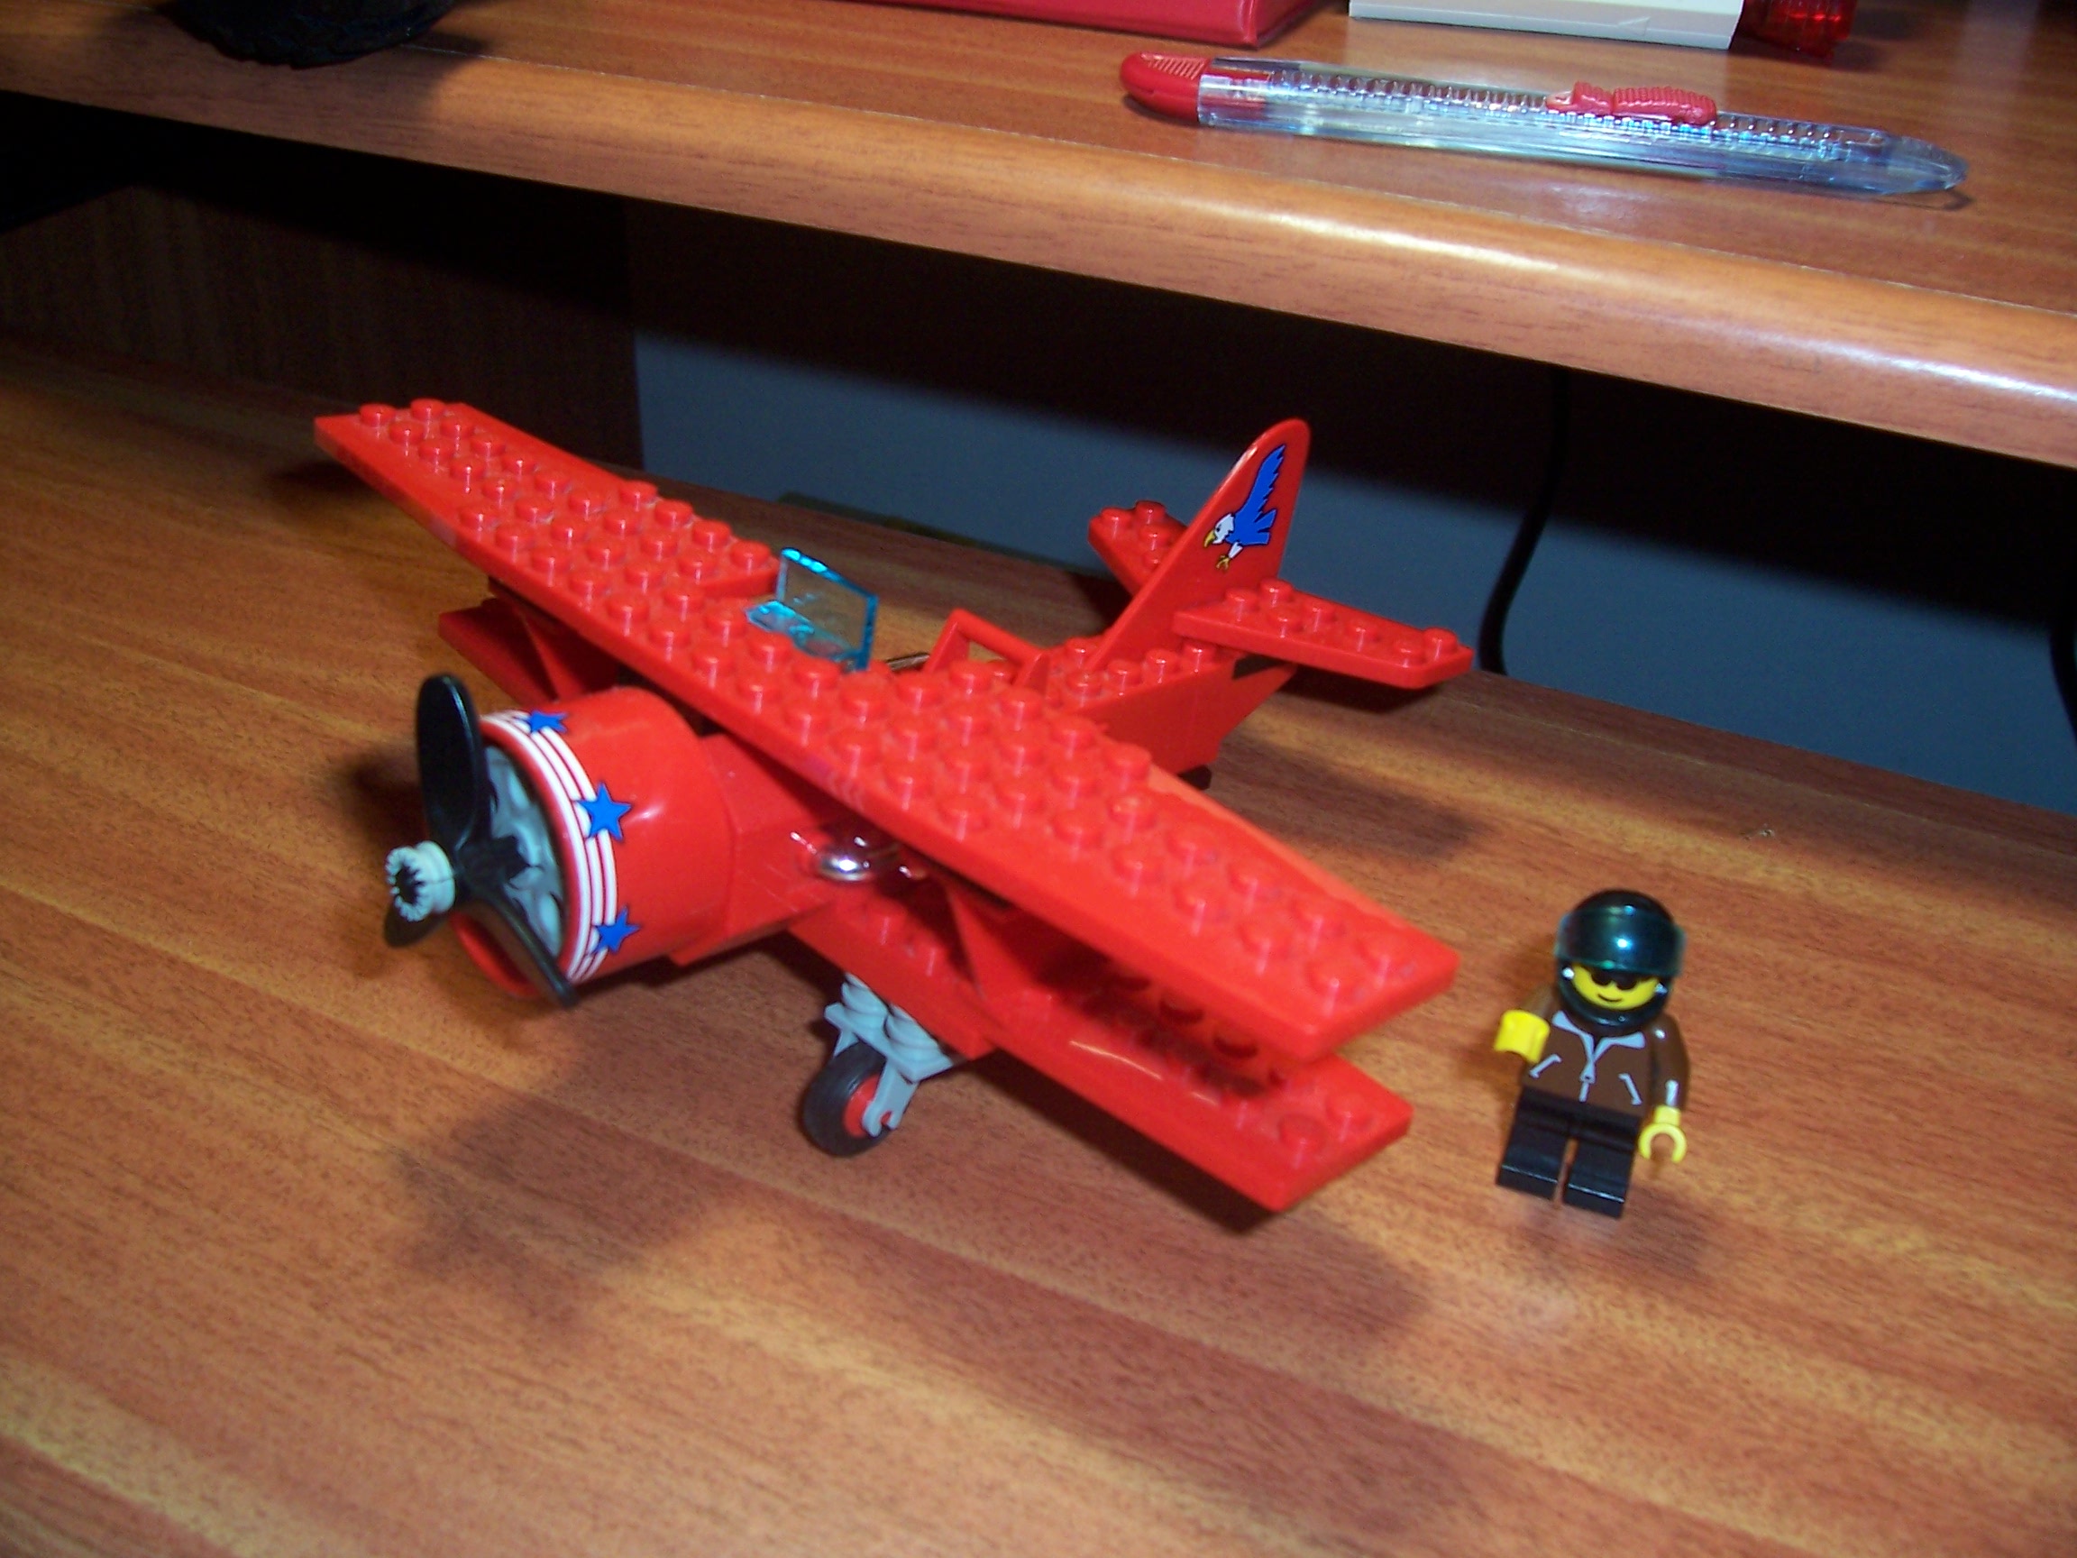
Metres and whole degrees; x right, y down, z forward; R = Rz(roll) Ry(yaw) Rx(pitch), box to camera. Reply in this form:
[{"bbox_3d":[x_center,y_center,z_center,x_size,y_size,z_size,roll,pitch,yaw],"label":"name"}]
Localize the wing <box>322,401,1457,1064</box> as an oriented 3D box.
[{"bbox_3d":[-0.030,-0.015,0.234,0.032,0.005,0.176,-17,36,-43],"label":"wing"}]

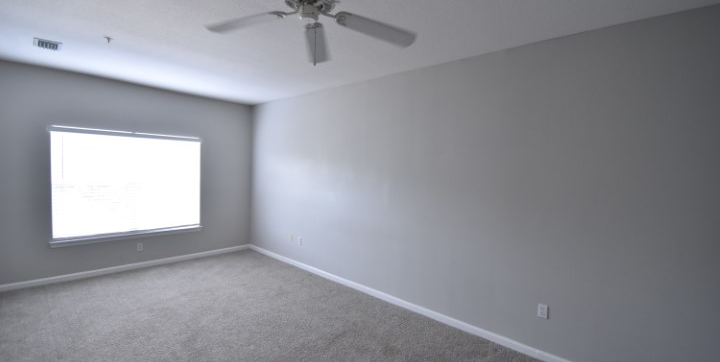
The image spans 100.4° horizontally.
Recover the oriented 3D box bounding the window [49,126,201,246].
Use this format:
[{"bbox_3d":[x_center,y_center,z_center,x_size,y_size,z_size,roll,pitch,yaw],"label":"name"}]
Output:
[{"bbox_3d":[-3.300,0.069,4.422,0.110,1.520,1.780,4,3,41],"label":"window"}]

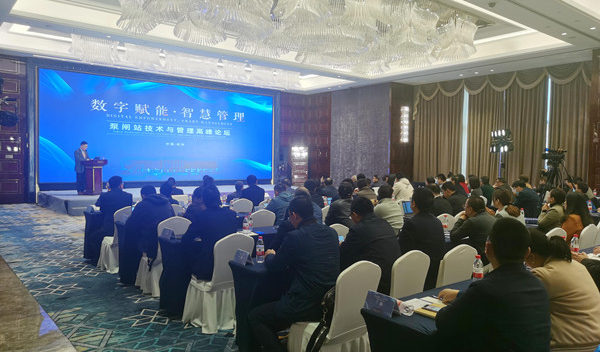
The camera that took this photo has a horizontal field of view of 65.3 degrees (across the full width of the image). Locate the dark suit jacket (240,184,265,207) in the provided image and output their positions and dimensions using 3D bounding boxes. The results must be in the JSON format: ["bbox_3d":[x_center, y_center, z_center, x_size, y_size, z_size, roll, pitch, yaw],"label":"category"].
[{"bbox_3d":[-0.832,0.467,8.489,0.500,0.640,0.400,-1,3,-39],"label":"dark suit jacket"}]

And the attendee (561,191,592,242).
[{"bbox_3d":[3.767,0.854,6.512,0.480,1.290,0.800,-1,3,-38],"label":"attendee"}]

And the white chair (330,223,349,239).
[{"bbox_3d":[0.284,0.978,5.506,0.470,0.910,0.560,-1,3,-39],"label":"white chair"}]

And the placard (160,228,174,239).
[{"bbox_3d":[-1.409,0.623,5.071,0.080,0.090,0.200,-1,3,-39],"label":"placard"}]

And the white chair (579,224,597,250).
[{"bbox_3d":[3.065,0.985,5.410,0.440,0.940,0.540,-1,2,-39],"label":"white chair"}]

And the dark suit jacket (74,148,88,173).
[{"bbox_3d":[-7.059,-0.498,15.254,0.420,0.830,0.520,2,2,22],"label":"dark suit jacket"}]

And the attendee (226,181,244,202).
[{"bbox_3d":[-1.305,0.678,9.818,0.500,1.130,0.800,-1,3,-38],"label":"attendee"}]

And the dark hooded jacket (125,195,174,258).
[{"bbox_3d":[-1.816,0.621,5.672,0.520,0.800,0.480,-1,2,-39],"label":"dark hooded jacket"}]

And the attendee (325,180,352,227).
[{"bbox_3d":[0.612,0.753,6.068,0.520,1.330,0.820,-1,3,-39],"label":"attendee"}]

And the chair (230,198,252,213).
[{"bbox_3d":[-1.115,0.851,8.009,0.440,0.940,0.540,-1,2,-39],"label":"chair"}]

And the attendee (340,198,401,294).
[{"bbox_3d":[0.584,0.842,4.146,0.540,1.300,0.820,-1,3,-39],"label":"attendee"}]

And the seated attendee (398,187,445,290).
[{"bbox_3d":[1.118,0.806,4.550,0.520,1.360,0.820,-1,3,-39],"label":"seated attendee"}]

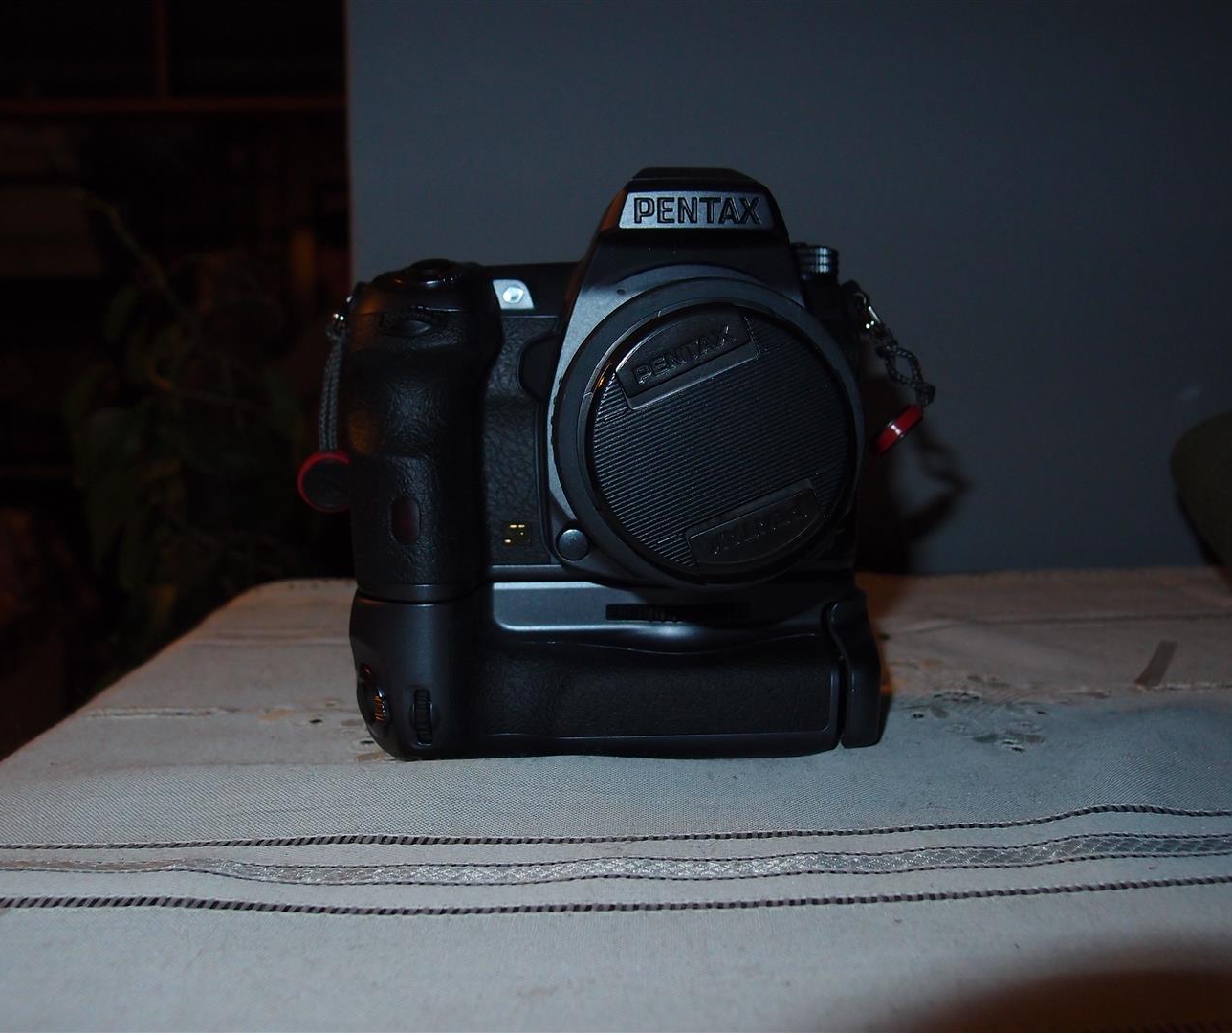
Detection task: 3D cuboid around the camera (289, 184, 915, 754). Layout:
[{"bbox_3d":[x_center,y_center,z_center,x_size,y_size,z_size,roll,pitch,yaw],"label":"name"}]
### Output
[{"bbox_3d":[0.001,-0.015,0.263,0.142,0.139,0.105,-1,8,-3],"label":"camera"}]

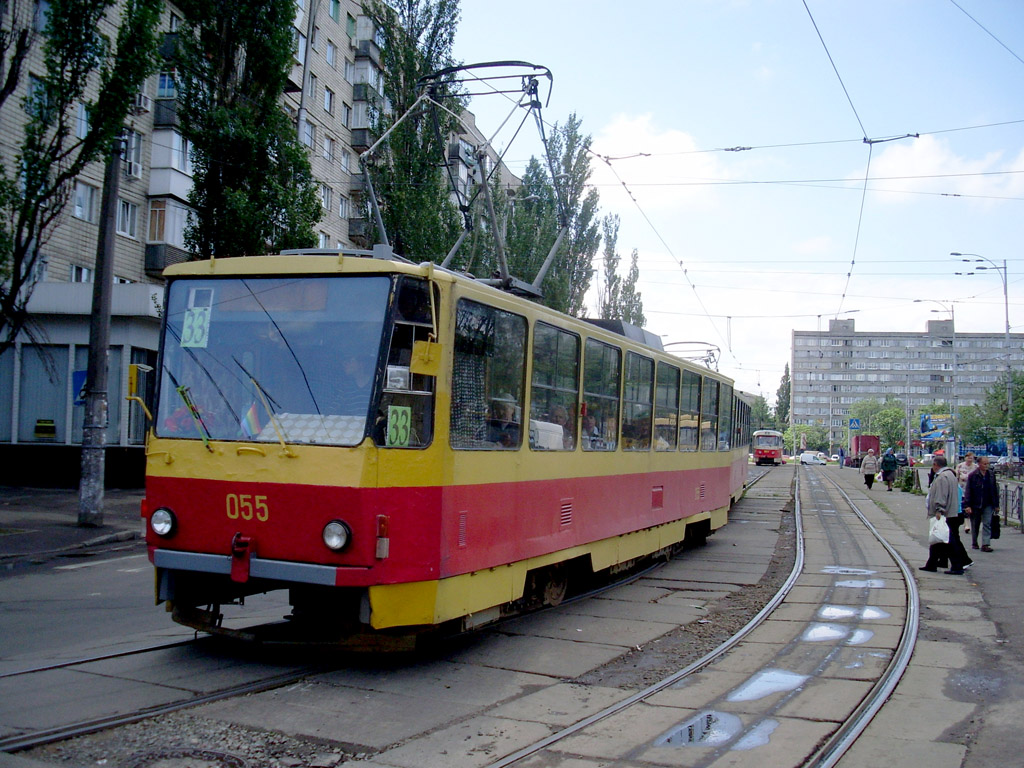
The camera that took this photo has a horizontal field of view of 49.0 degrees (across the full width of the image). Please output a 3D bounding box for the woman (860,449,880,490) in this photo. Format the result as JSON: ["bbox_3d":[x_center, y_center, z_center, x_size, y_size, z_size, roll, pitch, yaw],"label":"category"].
[{"bbox_3d":[13.798,3.295,43.300,0.620,1.575,0.420,1,-3,16],"label":"woman"}]

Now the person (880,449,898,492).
[{"bbox_3d":[14.541,3.303,43.300,0.600,1.637,0.420,1,-3,16],"label":"person"}]

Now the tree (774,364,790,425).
[{"bbox_3d":[56.550,5.854,235.000,3.600,20.697,3.600,1,-3,14],"label":"tree"}]

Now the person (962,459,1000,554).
[{"bbox_3d":[8.520,2.178,20.400,0.620,1.706,0.480,1,-3,12],"label":"person"}]

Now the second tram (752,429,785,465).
[{"bbox_3d":[24.268,5.983,105.774,2.500,3.100,14.500,1,-3,14],"label":"second tram"}]

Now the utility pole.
[{"bbox_3d":[-7.666,-1.013,21.287,0.420,7.280,0.420,2,-3,14],"label":"utility pole"}]

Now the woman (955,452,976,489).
[{"bbox_3d":[9.239,2.236,22.800,0.520,1.694,0.400,1,-3,16],"label":"woman"}]

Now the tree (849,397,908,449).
[{"bbox_3d":[53.796,6.312,165.000,8.800,8.954,8.000,1,-3,14],"label":"tree"}]

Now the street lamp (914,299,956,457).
[{"bbox_3d":[31.910,0.128,84.700,3.100,12.990,0.400,1,-3,14],"label":"street lamp"}]

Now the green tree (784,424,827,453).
[{"bbox_3d":[53.525,10.669,205.000,8.400,6.565,7.500,1,-3,14],"label":"green tree"}]

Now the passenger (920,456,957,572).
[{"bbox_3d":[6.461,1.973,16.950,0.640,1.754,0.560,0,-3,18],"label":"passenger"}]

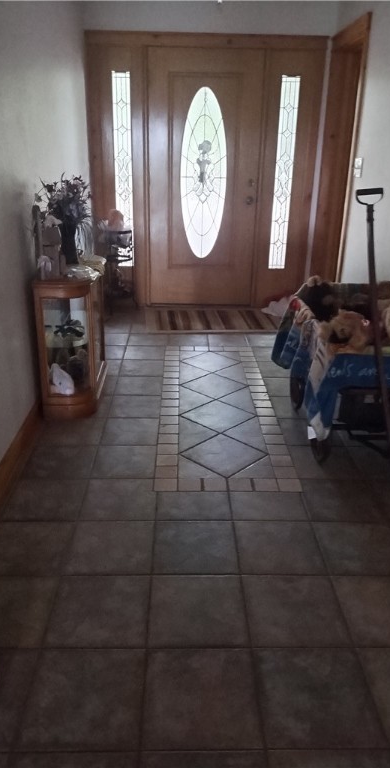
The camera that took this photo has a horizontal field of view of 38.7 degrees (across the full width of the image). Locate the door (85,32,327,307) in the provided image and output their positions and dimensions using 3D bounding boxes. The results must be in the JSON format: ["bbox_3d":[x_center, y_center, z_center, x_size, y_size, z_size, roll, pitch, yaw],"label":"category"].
[{"bbox_3d":[0.083,-1.723,4.744,1.897,2.171,0.122,0,23,-1],"label":"door"}]

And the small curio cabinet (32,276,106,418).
[{"bbox_3d":[-0.676,-0.279,3.124,0.310,0.736,0.678,0,23,-1],"label":"small curio cabinet"}]

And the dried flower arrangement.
[{"bbox_3d":[-0.698,-0.877,2.982,0.298,0.477,0.289,0,23,-1],"label":"dried flower arrangement"}]

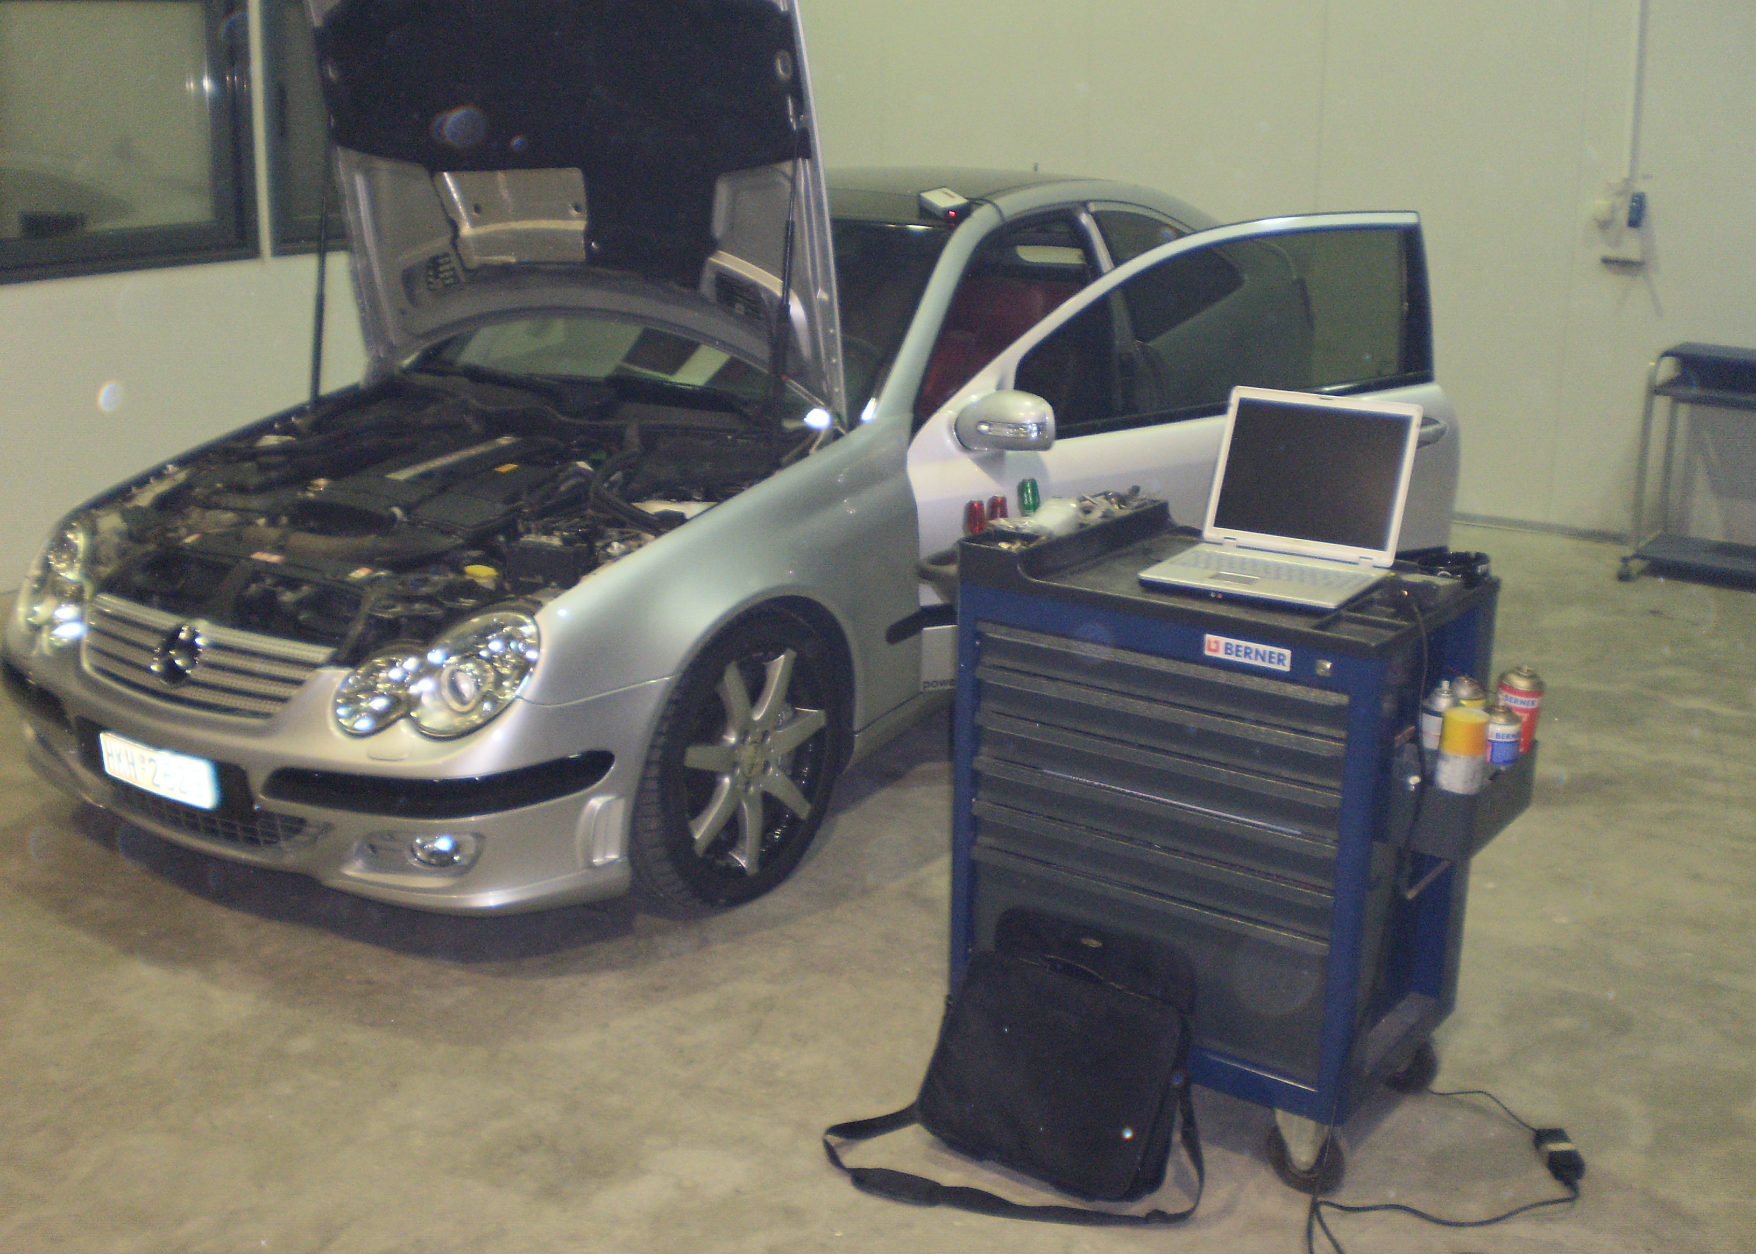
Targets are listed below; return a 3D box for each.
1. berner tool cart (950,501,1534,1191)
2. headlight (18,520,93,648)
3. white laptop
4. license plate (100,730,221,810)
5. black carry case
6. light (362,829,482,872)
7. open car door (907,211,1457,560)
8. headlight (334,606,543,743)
[{"bbox_3d":[0.564,0.324,2.870,0.780,0.926,0.480,11,18,36],"label":"berner tool cart"},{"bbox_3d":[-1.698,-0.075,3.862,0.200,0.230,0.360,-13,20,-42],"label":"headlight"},{"bbox_3d":[0.613,-0.193,2.757,0.325,0.287,0.377,11,18,34],"label":"white laptop"},{"bbox_3d":[-1.364,0.270,3.454,0.350,0.090,0.020,9,17,30],"label":"license plate"},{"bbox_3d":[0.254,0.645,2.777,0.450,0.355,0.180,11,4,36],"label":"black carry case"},{"bbox_3d":[-0.809,0.400,3.283,0.210,0.075,0.080,3,15,11],"label":"light"},{"bbox_3d":[0.709,-0.417,4.281,1.300,1.100,0.310,-2,15,-8],"label":"open car door"},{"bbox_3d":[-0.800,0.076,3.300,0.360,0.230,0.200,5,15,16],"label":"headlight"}]

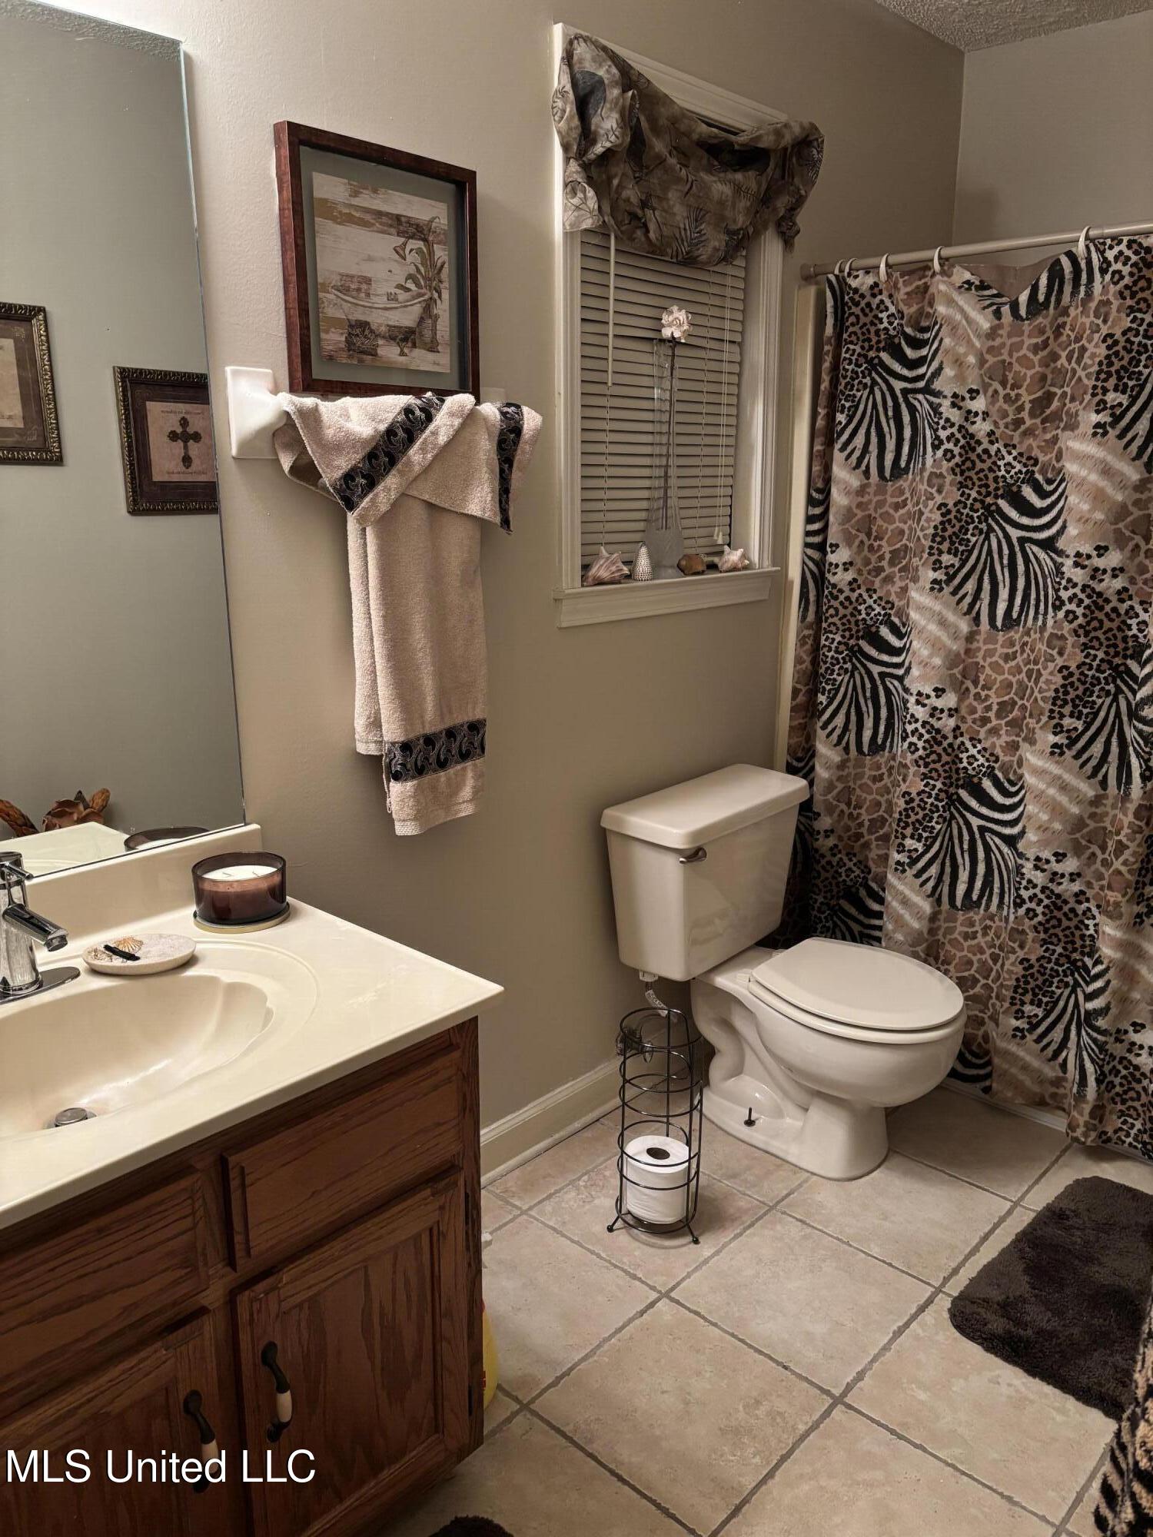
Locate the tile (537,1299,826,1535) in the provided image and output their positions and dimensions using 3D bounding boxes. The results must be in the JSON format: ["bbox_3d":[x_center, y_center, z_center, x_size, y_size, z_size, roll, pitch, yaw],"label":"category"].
[{"bbox_3d":[0.161,0.967,1.751,0.330,0.010,0.330,13,19,41],"label":"tile"}]

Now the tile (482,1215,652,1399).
[{"bbox_3d":[-0.088,0.911,1.973,0.330,0.010,0.330,13,19,41],"label":"tile"}]

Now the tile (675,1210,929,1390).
[{"bbox_3d":[0.390,0.907,1.992,0.330,0.010,0.330,13,19,41],"label":"tile"}]

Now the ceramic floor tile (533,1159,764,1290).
[{"bbox_3d":[0.142,0.851,2.215,0.330,0.010,0.330,13,19,41],"label":"ceramic floor tile"}]

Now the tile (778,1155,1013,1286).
[{"bbox_3d":[0.619,0.848,2.233,0.330,0.010,0.330,13,19,41],"label":"tile"}]

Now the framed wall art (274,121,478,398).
[{"bbox_3d":[-0.292,-0.754,1.774,0.032,0.356,0.352,13,19,41],"label":"framed wall art"}]

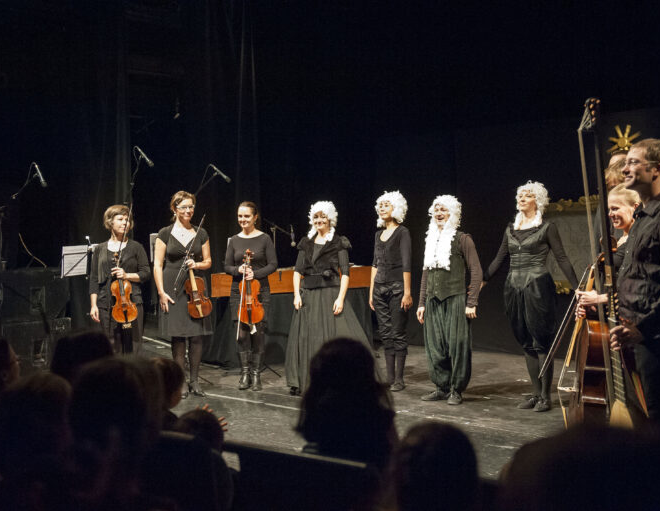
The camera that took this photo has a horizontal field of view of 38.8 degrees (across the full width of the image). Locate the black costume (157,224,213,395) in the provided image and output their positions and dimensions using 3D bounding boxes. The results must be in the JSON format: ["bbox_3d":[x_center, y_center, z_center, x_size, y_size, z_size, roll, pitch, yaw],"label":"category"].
[{"bbox_3d":[-1.221,0.461,7.870,0.450,1.426,0.300,0,1,-12],"label":"black costume"}]

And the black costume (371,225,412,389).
[{"bbox_3d":[0.536,0.453,8.170,0.400,1.446,0.280,0,1,32],"label":"black costume"}]

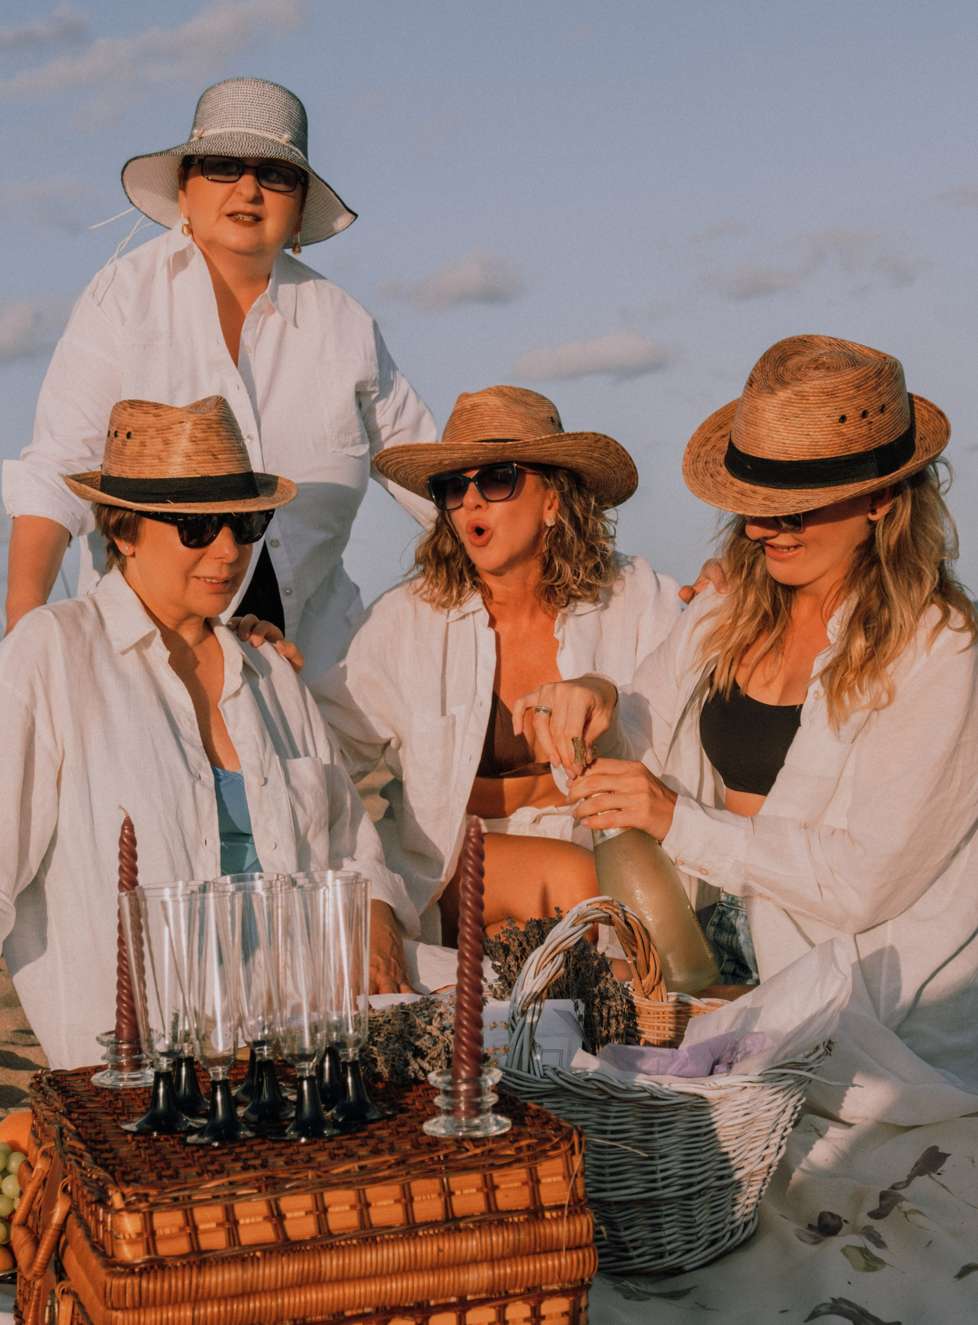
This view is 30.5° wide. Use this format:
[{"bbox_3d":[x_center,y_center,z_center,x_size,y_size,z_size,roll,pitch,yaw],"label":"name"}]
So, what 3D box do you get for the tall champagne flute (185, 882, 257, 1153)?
[{"bbox_3d":[-0.214,0.274,1.392,0.066,0.183,0.066,-4,1,0],"label":"tall champagne flute"}]

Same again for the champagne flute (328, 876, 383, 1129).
[{"bbox_3d":[-0.114,0.274,1.445,0.066,0.183,0.066,-4,1,0],"label":"champagne flute"}]

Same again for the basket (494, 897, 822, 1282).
[{"bbox_3d":[0.142,0.390,1.750,0.380,0.310,0.360,0,1,24],"label":"basket"}]

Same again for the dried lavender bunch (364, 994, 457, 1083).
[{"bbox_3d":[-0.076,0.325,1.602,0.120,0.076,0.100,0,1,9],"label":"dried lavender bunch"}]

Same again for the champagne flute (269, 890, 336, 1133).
[{"bbox_3d":[-0.146,0.274,1.399,0.066,0.183,0.066,-4,1,0],"label":"champagne flute"}]

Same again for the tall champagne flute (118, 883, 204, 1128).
[{"bbox_3d":[-0.258,0.274,1.415,0.066,0.183,0.066,-1,1,0],"label":"tall champagne flute"}]

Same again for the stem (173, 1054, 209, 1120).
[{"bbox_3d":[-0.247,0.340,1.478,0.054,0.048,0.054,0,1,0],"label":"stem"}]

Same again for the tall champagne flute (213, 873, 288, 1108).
[{"bbox_3d":[-0.192,0.272,1.502,0.066,0.183,0.066,-3,1,0],"label":"tall champagne flute"}]

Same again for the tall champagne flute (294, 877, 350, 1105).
[{"bbox_3d":[-0.134,0.272,1.506,0.066,0.183,0.066,-1,1,0],"label":"tall champagne flute"}]

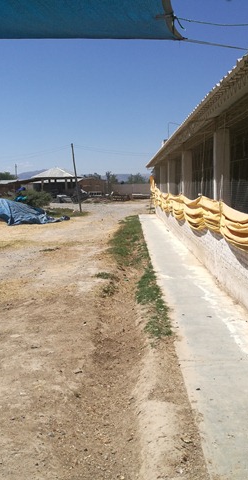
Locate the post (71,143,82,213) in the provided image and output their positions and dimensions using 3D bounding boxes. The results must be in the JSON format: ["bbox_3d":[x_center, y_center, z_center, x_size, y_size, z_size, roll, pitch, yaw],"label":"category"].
[{"bbox_3d":[-3.027,-4.009,32.247,0.160,4.410,0.160,-7,7,1],"label":"post"}]

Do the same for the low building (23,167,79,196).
[{"bbox_3d":[-8.293,-6.694,60.000,5.600,4.000,5.600,-1,6,3],"label":"low building"}]

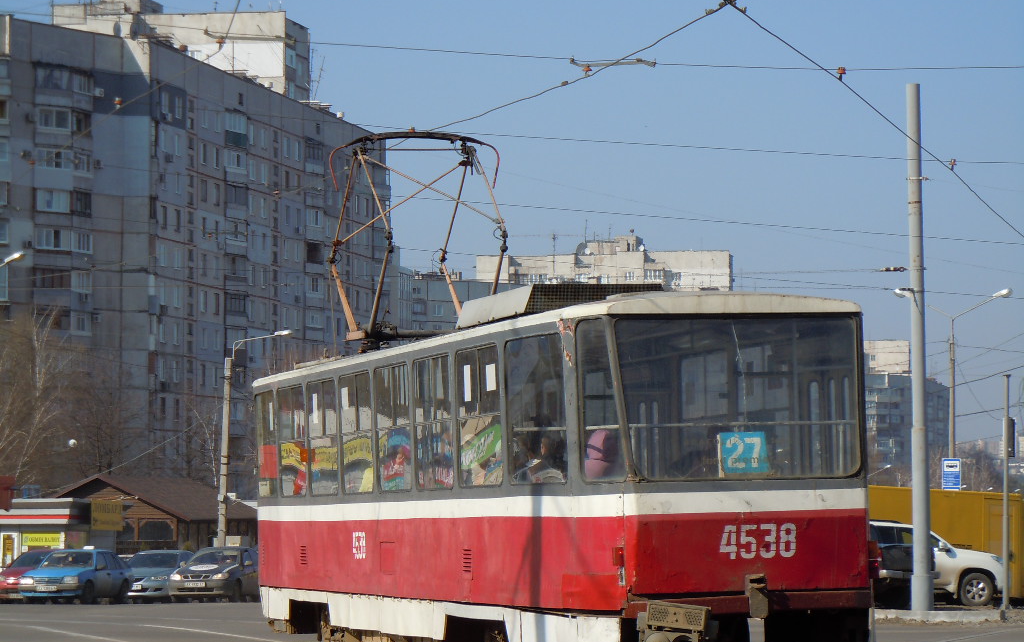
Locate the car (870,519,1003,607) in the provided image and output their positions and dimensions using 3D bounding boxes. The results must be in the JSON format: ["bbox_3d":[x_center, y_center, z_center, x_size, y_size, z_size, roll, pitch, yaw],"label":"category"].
[{"bbox_3d":[8.985,5.564,89.853,4.780,1.880,1.880,0,-3,0],"label":"car"}]

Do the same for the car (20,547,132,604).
[{"bbox_3d":[-10.893,6.377,99.039,1.670,1.390,4.350,0,-3,13],"label":"car"}]

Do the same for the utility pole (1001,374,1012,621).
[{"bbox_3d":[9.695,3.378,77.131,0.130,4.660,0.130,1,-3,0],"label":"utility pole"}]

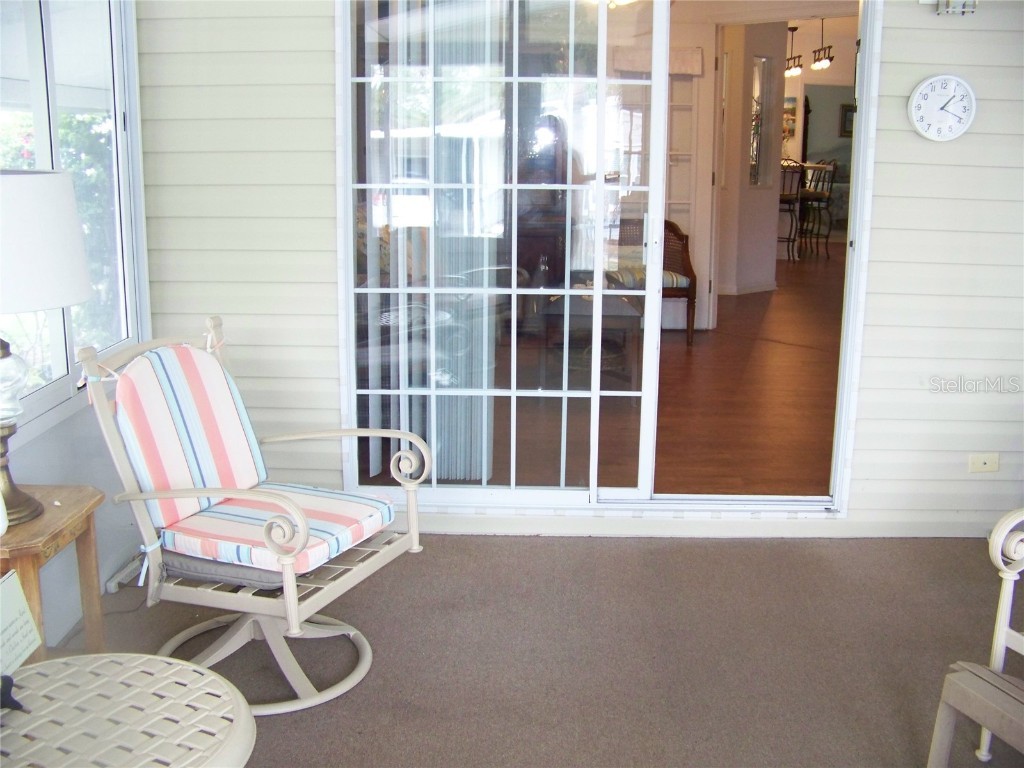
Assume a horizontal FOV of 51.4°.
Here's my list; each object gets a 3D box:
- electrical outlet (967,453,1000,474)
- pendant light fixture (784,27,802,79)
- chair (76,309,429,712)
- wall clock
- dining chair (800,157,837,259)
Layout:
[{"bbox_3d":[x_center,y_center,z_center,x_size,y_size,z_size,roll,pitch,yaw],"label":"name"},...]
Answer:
[{"bbox_3d":[1.691,0.283,3.814,0.115,0.071,0.008,1,13,1],"label":"electrical outlet"},{"bbox_3d":[3.460,-4.082,13.112,0.150,0.610,0.750,1,13,1],"label":"pendant light fixture"},{"bbox_3d":[-0.661,0.328,2.798,0.720,0.930,0.660,6,14,23],"label":"chair"},{"bbox_3d":[1.437,-0.923,3.558,0.230,0.230,0.040,1,13,1],"label":"wall clock"},{"bbox_3d":[3.630,-2.102,12.796,0.470,1.160,0.450,1,13,1],"label":"dining chair"}]

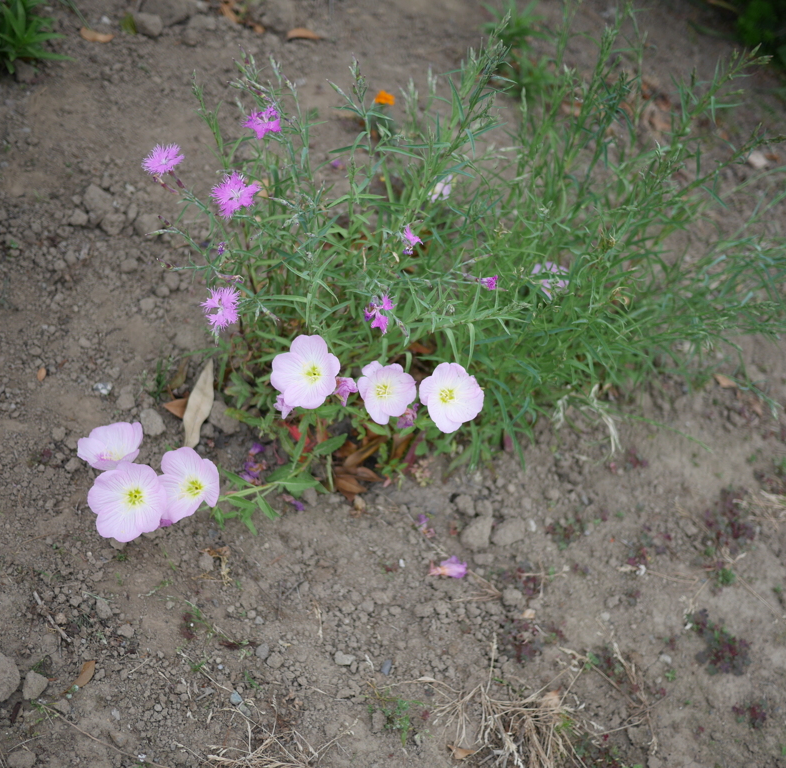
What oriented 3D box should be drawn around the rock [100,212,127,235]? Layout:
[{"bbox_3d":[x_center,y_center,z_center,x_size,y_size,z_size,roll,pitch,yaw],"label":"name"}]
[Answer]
[{"bbox_3d":[-0.266,-0.152,1.127,0.026,0.017,0.022,4,55,-19],"label":"rock"}]

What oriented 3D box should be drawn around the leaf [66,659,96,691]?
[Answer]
[{"bbox_3d":[-0.222,0.208,0.840,0.010,0.006,0.026,29,56,22],"label":"leaf"}]

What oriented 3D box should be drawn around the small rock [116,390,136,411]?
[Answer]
[{"bbox_3d":[-0.226,0.013,1.002,0.017,0.010,0.015,0,50,0],"label":"small rock"}]

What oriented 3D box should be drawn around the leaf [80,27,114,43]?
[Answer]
[{"bbox_3d":[-0.337,-0.397,1.345,0.040,0.010,0.015,9,51,7],"label":"leaf"}]

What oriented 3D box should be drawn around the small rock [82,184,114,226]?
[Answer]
[{"bbox_3d":[-0.295,-0.179,1.180,0.031,0.023,0.032,0,50,0],"label":"small rock"}]

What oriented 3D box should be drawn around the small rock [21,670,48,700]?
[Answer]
[{"bbox_3d":[-0.258,0.217,0.850,0.019,0.013,0.018,0,50,0],"label":"small rock"}]

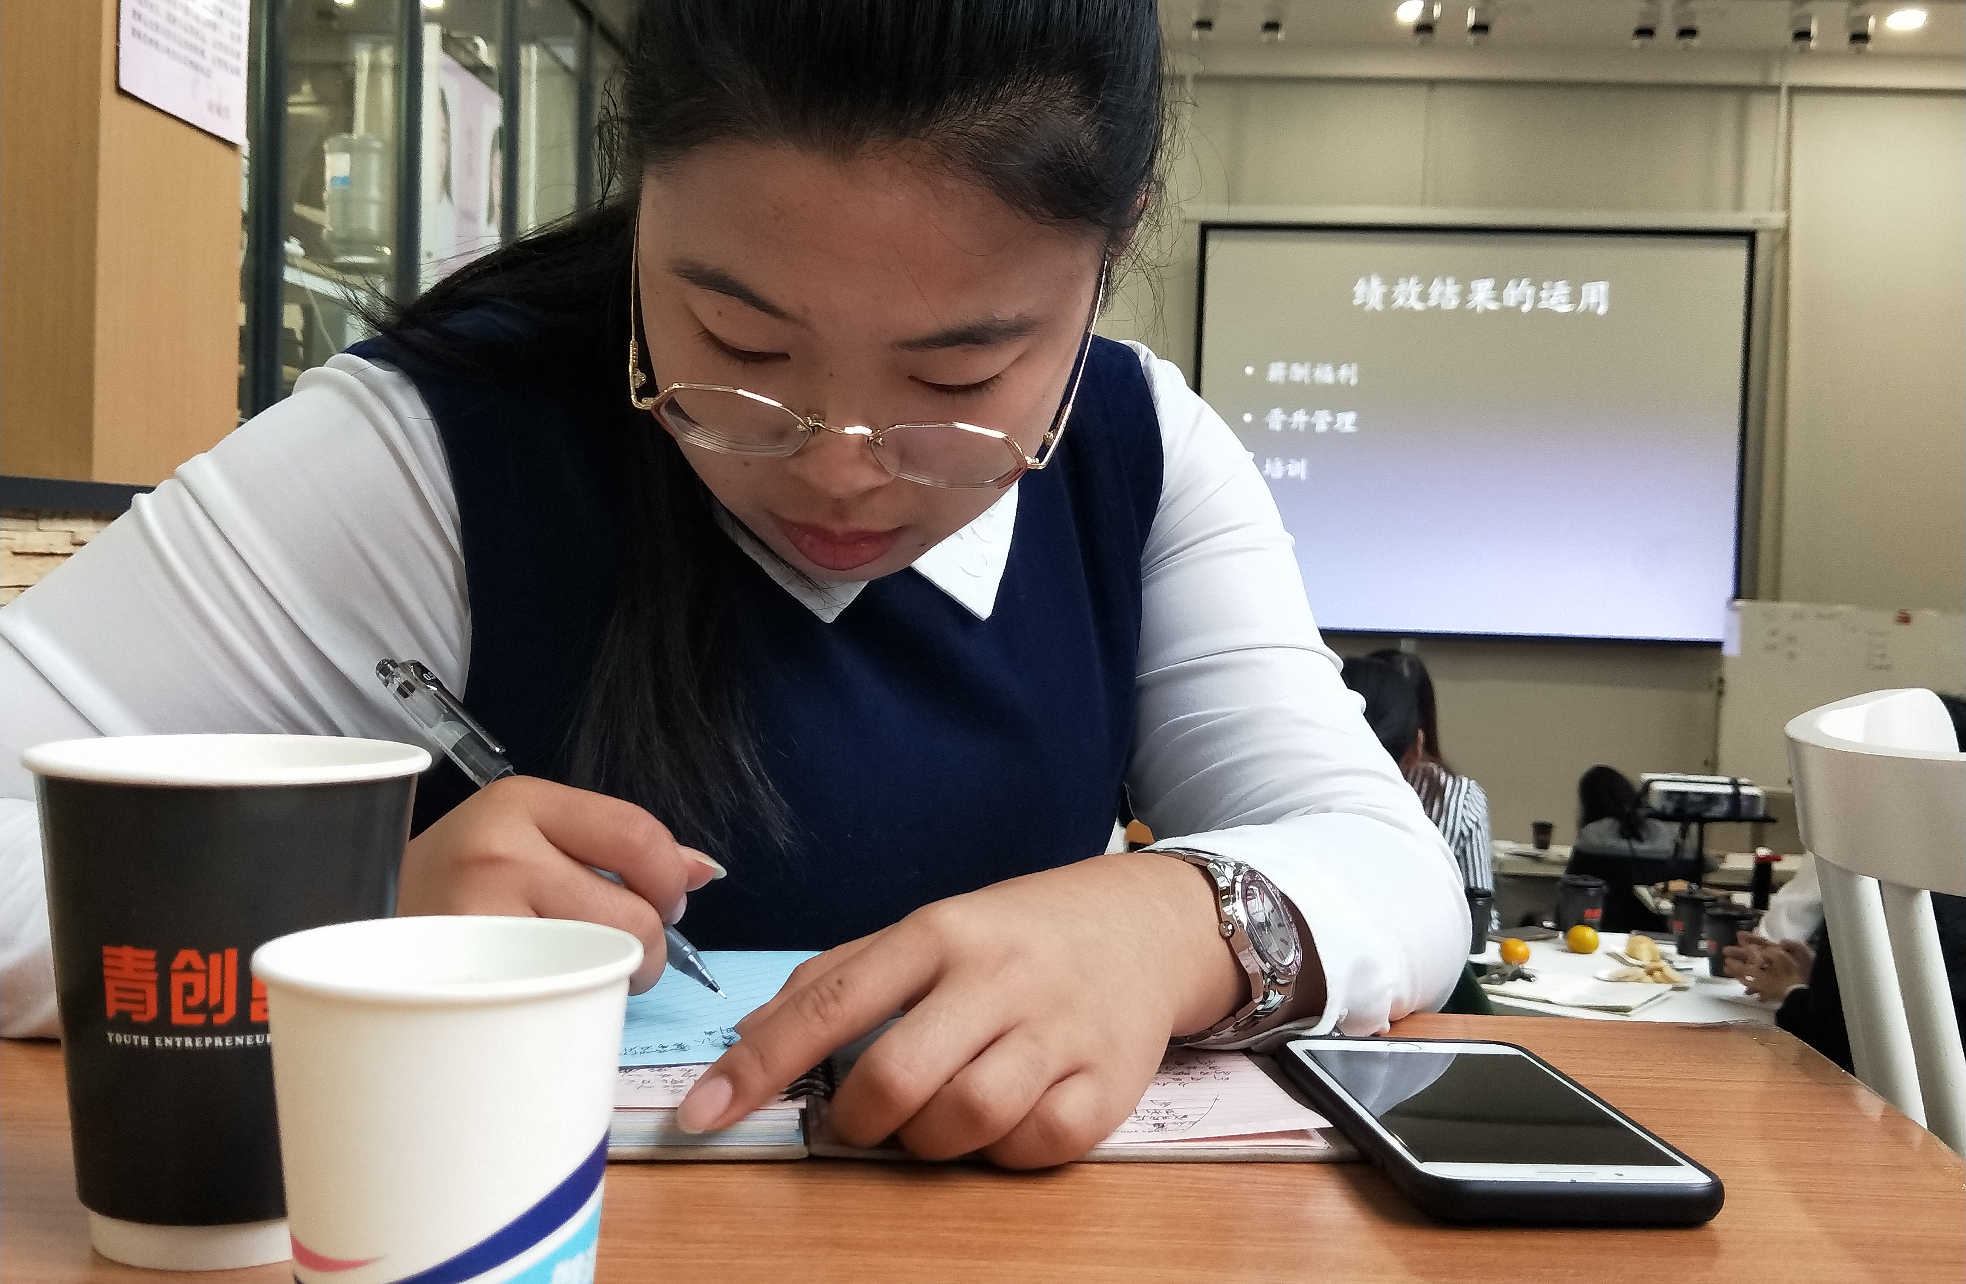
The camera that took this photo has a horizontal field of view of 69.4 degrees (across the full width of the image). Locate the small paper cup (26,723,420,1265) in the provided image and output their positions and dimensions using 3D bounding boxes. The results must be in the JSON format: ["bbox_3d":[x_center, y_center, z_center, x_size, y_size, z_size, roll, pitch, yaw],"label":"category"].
[{"bbox_3d":[-0.188,0.086,0.355,0.090,0.116,0.090,2,1,0],"label":"small paper cup"}]

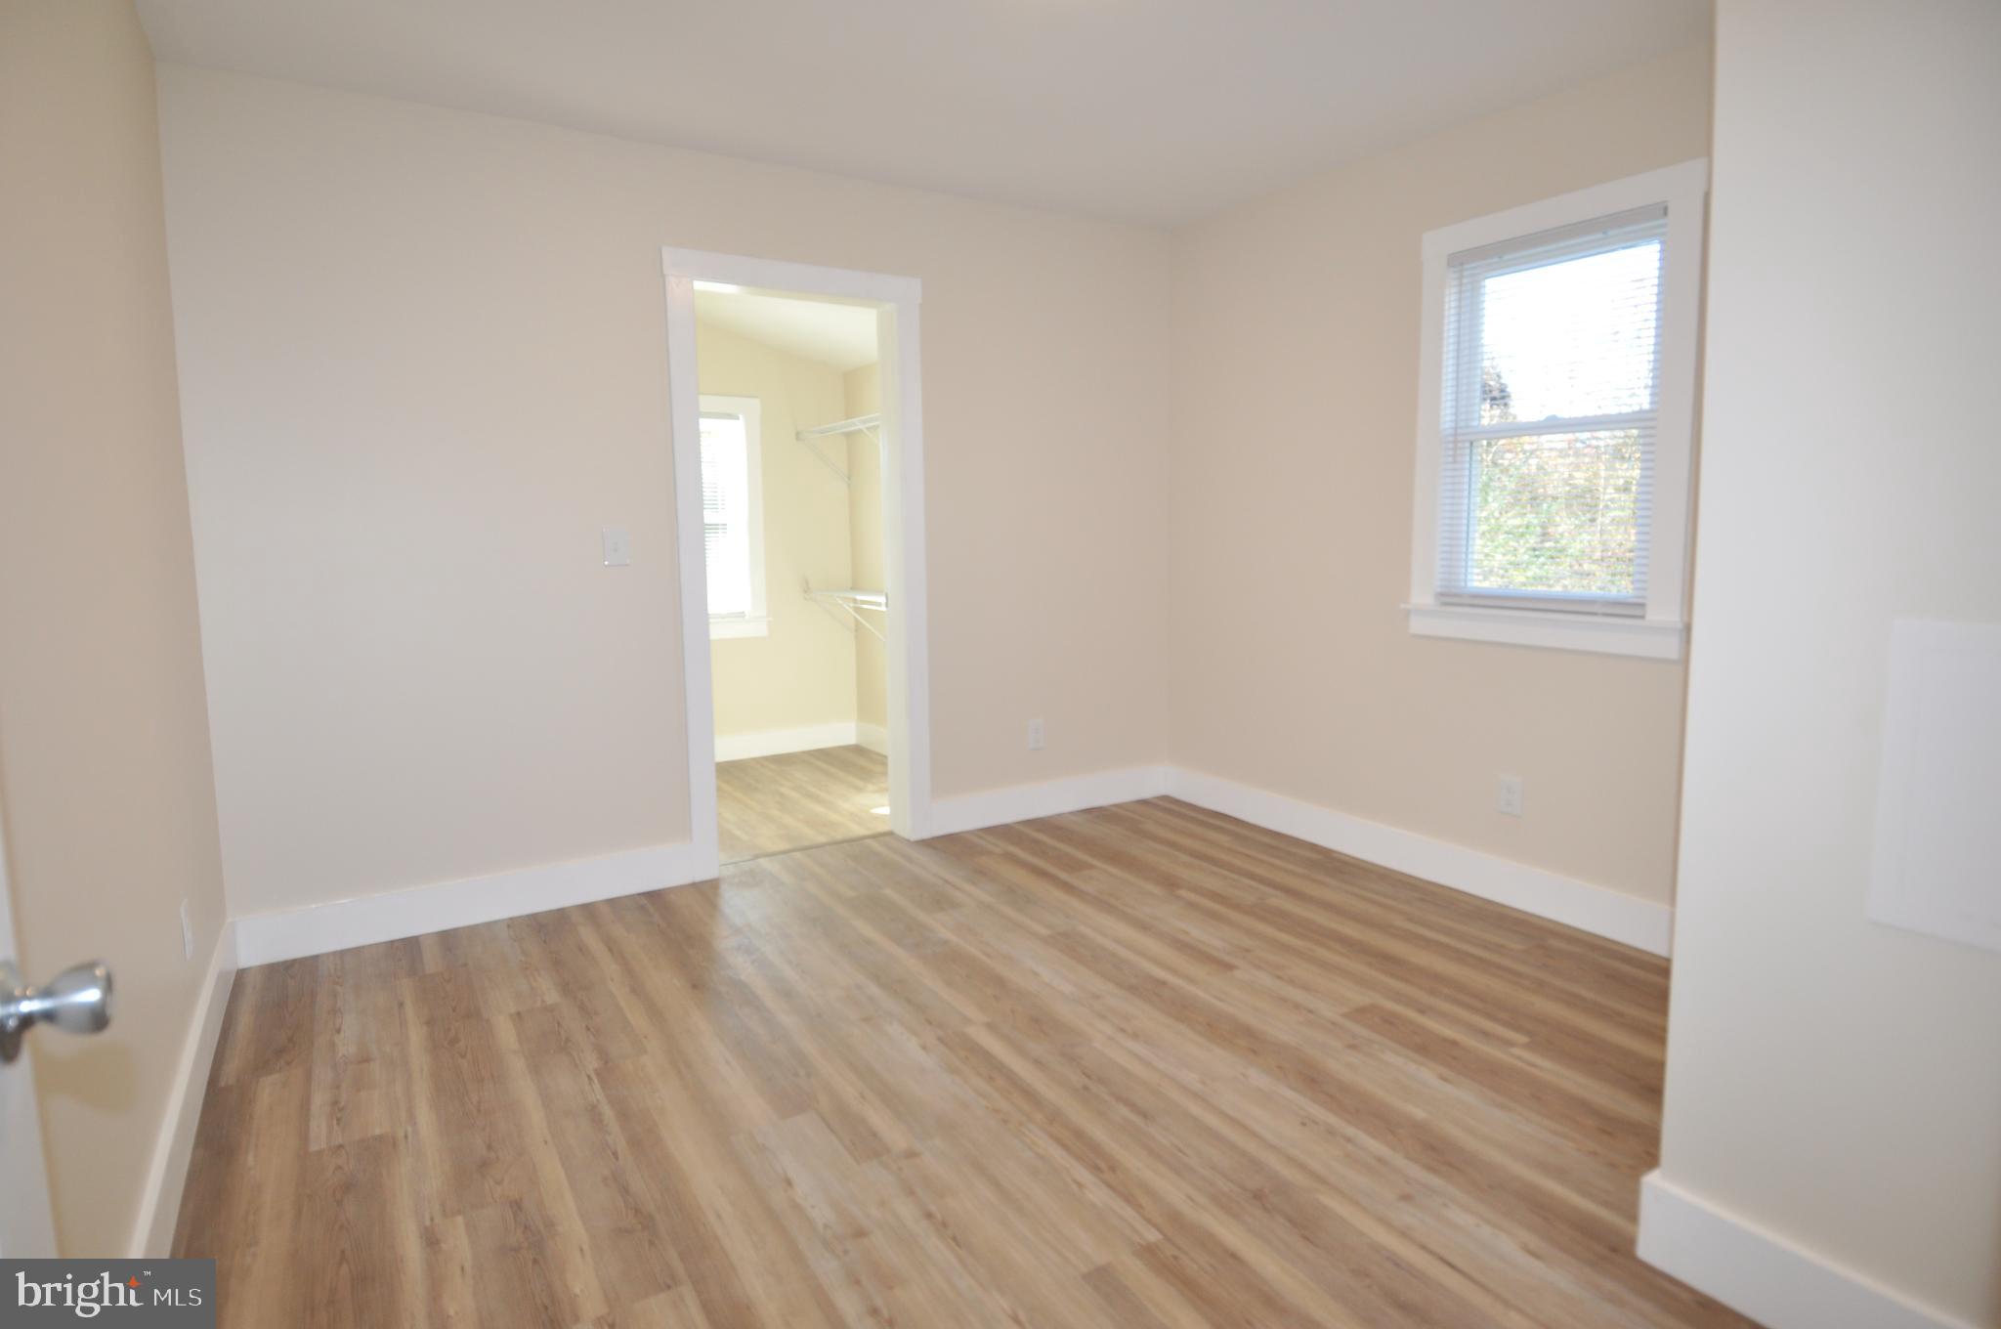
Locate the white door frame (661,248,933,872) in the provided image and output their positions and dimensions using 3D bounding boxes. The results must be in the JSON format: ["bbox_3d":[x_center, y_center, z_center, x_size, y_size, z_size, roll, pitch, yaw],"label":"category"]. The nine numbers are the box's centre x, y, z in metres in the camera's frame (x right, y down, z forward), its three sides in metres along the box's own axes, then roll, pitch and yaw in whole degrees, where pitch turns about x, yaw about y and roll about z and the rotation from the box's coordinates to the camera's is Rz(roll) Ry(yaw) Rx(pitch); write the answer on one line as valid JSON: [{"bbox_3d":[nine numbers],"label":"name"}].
[{"bbox_3d":[-0.711,-0.337,3.644,0.941,2.127,0.130,-5,8,-31],"label":"white door frame"}]

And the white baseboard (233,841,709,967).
[{"bbox_3d":[-1.614,0.737,3.149,1.281,0.142,0.025,-5,8,-31],"label":"white baseboard"}]

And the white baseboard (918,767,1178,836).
[{"bbox_3d":[0.237,0.574,4.278,1.208,0.140,0.025,-5,8,-31],"label":"white baseboard"}]

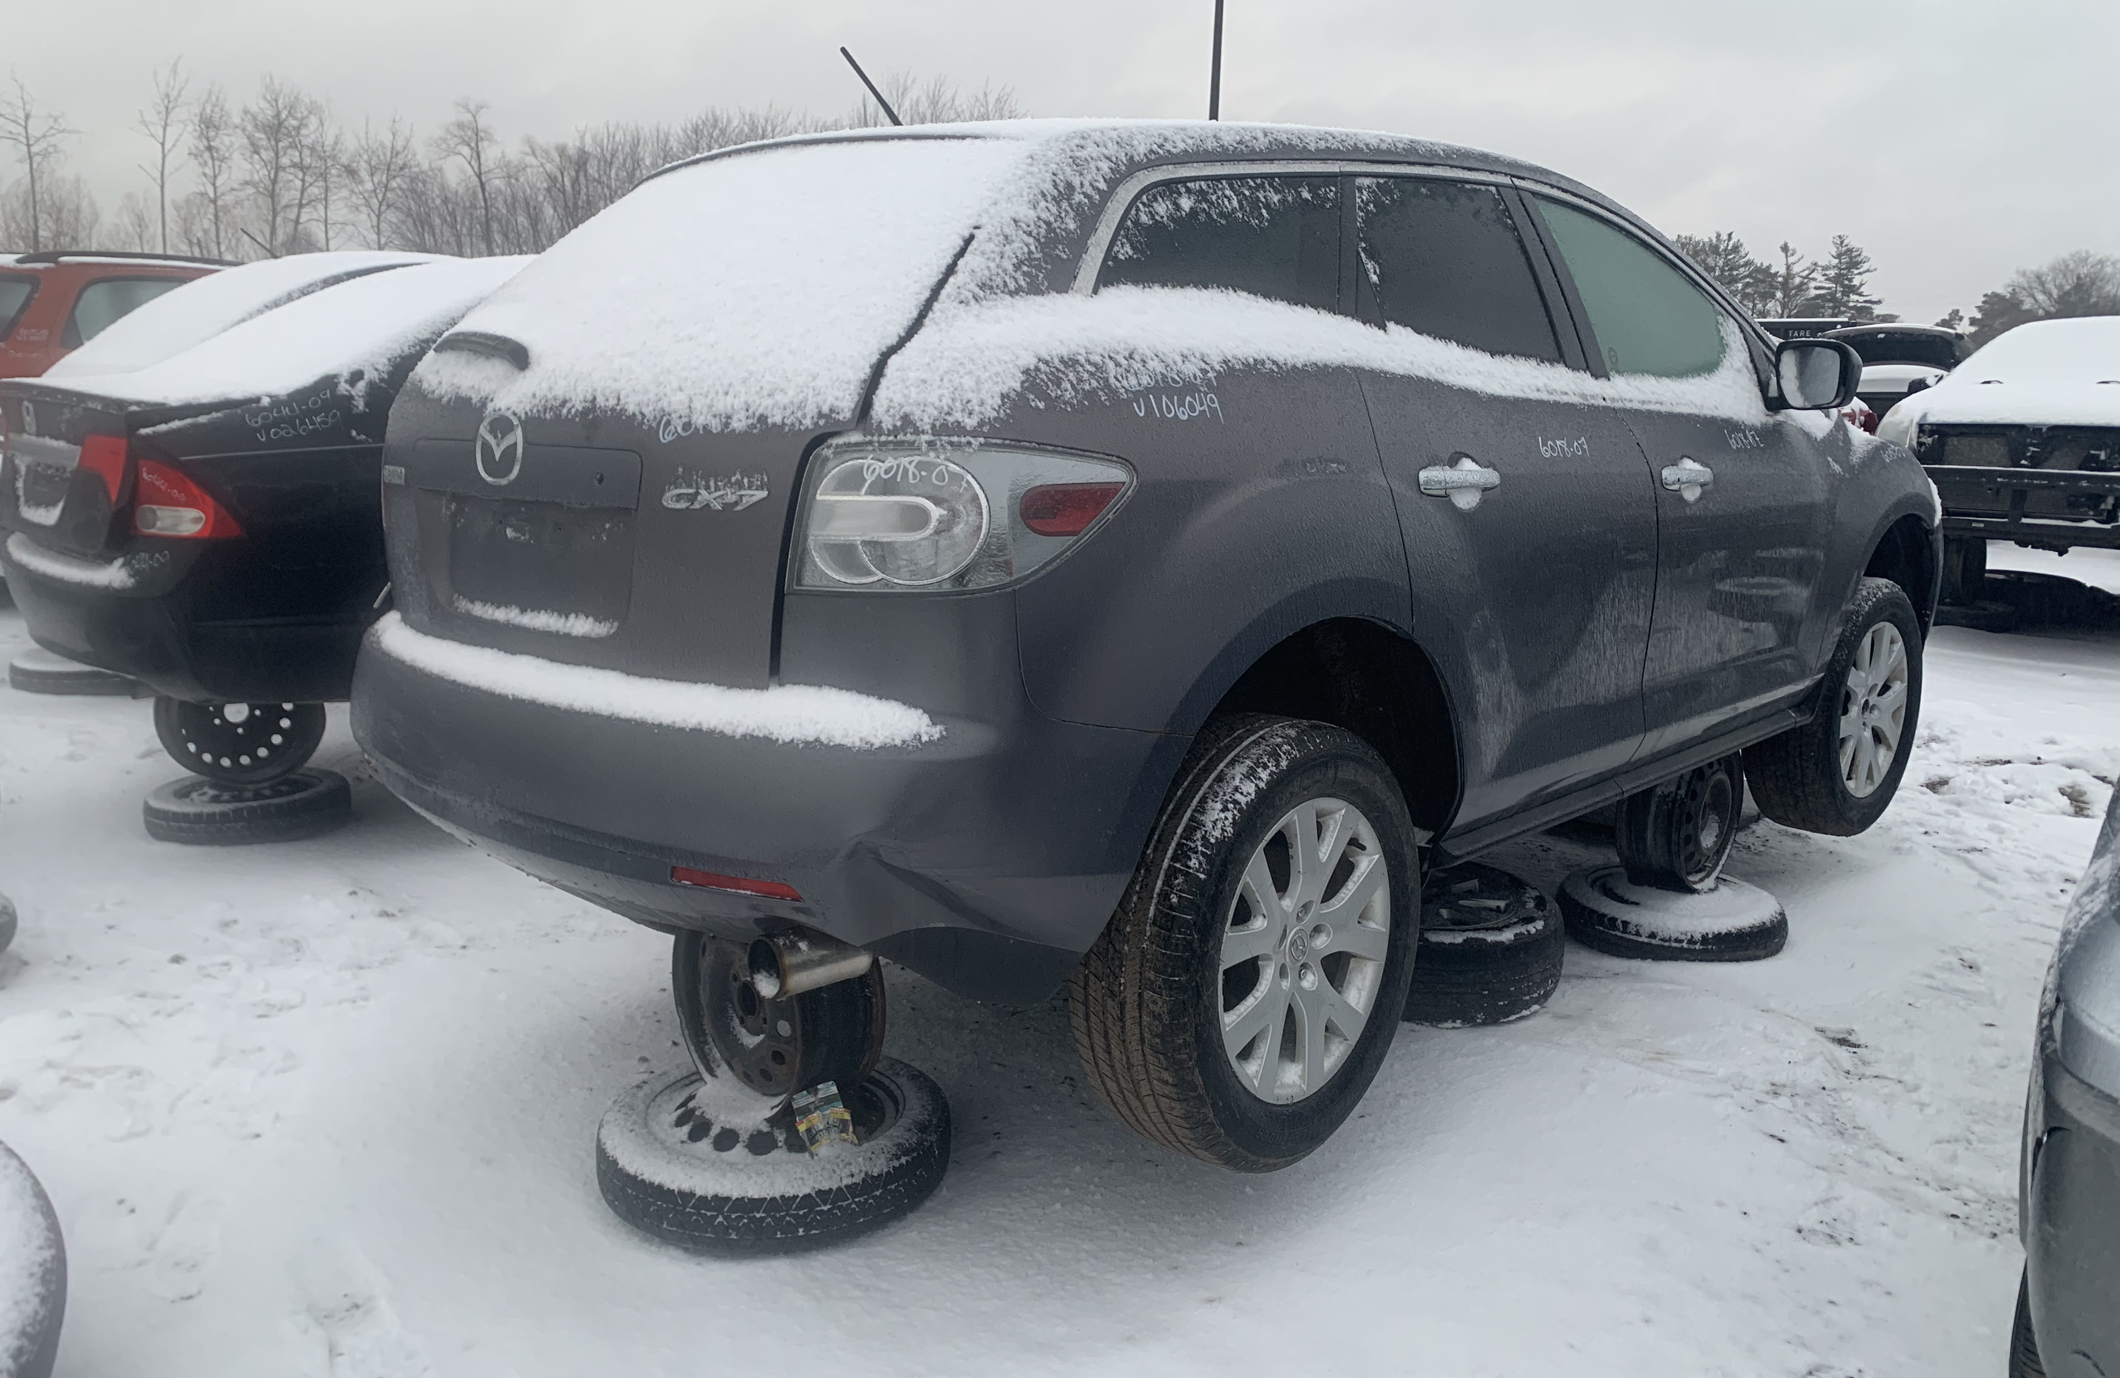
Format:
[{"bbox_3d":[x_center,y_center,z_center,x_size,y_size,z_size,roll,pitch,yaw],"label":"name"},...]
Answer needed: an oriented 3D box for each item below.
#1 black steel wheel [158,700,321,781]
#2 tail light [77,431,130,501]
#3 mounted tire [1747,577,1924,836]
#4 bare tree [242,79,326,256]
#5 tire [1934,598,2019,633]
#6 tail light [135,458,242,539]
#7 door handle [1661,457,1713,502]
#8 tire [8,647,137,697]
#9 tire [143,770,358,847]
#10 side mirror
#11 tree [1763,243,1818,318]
[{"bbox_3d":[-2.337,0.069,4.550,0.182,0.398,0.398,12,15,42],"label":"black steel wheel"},{"bbox_3d":[-2.763,-0.639,4.592,0.160,0.190,0.075,5,9,25],"label":"tail light"},{"bbox_3d":[2.225,0.047,4.545,0.735,0.735,0.240,-7,12,-44],"label":"mounted tire"},{"bbox_3d":[-28.016,-14.850,58.006,3.300,14.379,3.300,-2,9,-25],"label":"bare tree"},{"bbox_3d":[5.762,-0.447,10.100,0.620,0.160,0.620,8,13,30],"label":"tire"},{"bbox_3d":[-2.498,-0.550,4.536,0.280,0.215,0.210,6,9,31],"label":"tail light"},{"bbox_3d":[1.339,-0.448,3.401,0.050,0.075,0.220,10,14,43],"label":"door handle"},{"bbox_3d":[-5.100,-0.082,8.300,0.625,0.180,0.625,9,11,43],"label":"tire"},{"bbox_3d":[-2.760,0.400,5.430,0.625,0.180,0.625,9,11,43],"label":"tire"},{"bbox_3d":[1.762,-0.728,3.705,0.190,0.170,0.125,10,14,43],"label":"side mirror"},{"bbox_3d":[34.285,-14.886,75.879,3.000,12.560,3.000,5,9,23],"label":"tree"}]

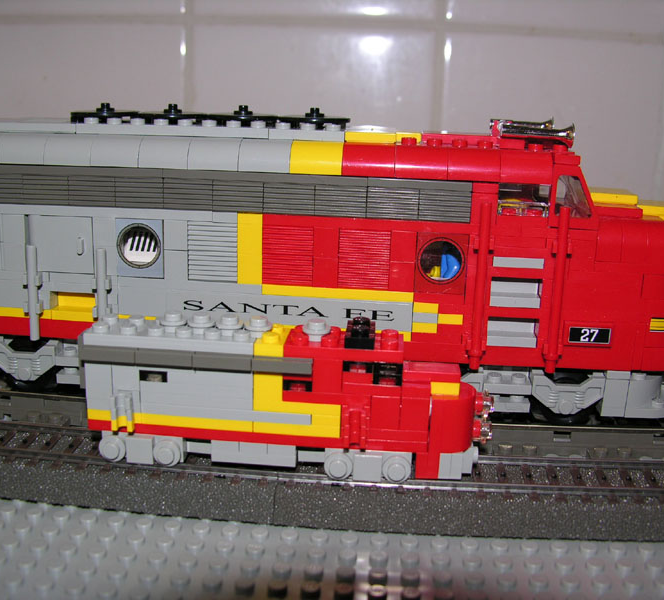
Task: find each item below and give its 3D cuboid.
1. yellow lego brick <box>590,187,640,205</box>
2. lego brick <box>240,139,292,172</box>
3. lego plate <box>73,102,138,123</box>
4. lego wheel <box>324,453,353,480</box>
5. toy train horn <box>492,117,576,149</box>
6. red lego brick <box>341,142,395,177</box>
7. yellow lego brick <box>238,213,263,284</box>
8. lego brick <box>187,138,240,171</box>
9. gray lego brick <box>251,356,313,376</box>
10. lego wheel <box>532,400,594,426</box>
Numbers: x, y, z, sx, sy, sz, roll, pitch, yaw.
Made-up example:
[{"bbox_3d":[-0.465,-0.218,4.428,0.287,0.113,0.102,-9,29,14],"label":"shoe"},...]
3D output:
[{"bbox_3d":[0.090,-0.034,0.263,0.016,0.003,0.016,3,14,5],"label":"yellow lego brick"},{"bbox_3d":[-0.020,-0.045,0.254,0.016,0.010,0.016,3,14,5],"label":"lego brick"},{"bbox_3d":[-0.076,-0.063,0.273,0.024,0.007,0.024,3,14,5],"label":"lego plate"},{"bbox_3d":[0.002,0.046,0.224,0.008,0.008,0.005,3,14,6],"label":"lego wheel"},{"bbox_3d":[0.064,-0.054,0.260,0.027,0.010,0.016,3,14,5],"label":"toy train horn"},{"bbox_3d":[0.012,-0.044,0.251,0.016,0.010,0.016,3,14,5],"label":"red lego brick"},{"bbox_3d":[-0.025,-0.017,0.257,0.008,0.022,0.008,3,14,4],"label":"yellow lego brick"},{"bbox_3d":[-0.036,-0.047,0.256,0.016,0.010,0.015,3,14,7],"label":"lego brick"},{"bbox_3d":[-0.013,0.017,0.216,0.016,0.003,0.008,3,14,4],"label":"gray lego brick"},{"bbox_3d":[0.076,0.032,0.261,0.018,0.018,0.007,3,14,5],"label":"lego wheel"}]

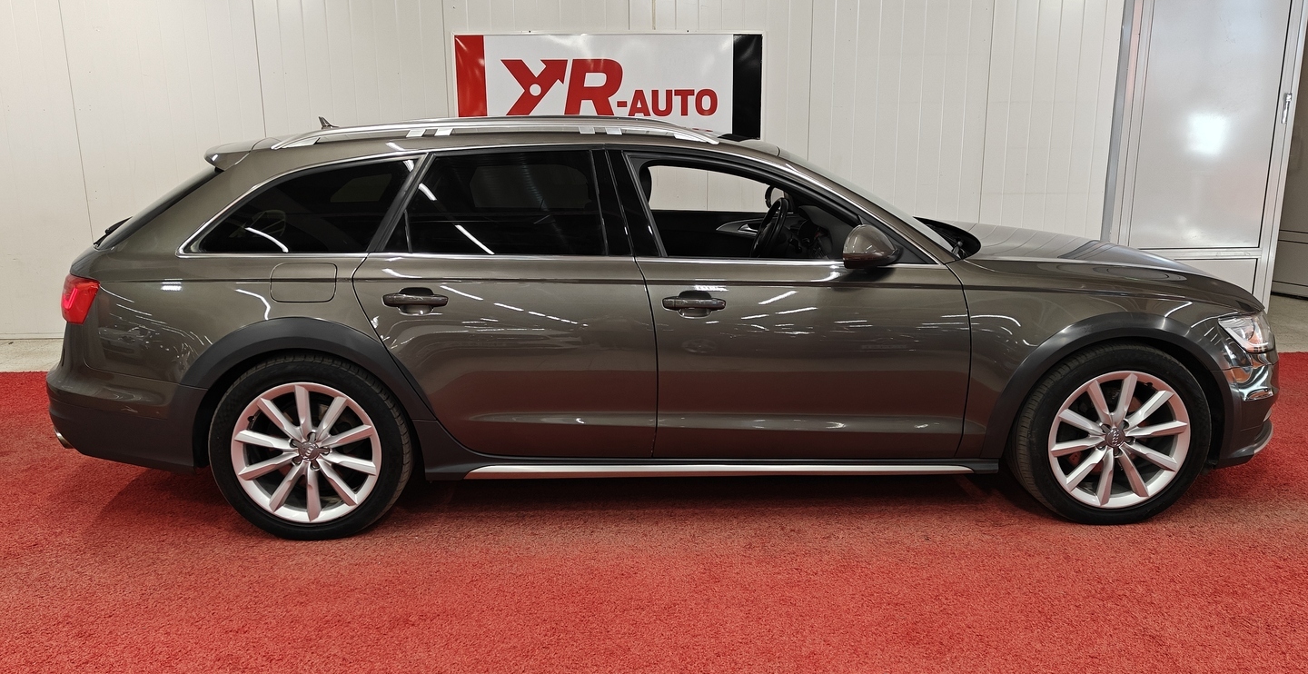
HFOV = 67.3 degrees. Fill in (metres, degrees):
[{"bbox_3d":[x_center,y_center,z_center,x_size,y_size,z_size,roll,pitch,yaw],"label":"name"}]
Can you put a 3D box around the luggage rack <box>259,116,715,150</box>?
[{"bbox_3d":[-0.595,-0.878,4.130,1.660,0.110,1.090,-1,13,-1],"label":"luggage rack"}]

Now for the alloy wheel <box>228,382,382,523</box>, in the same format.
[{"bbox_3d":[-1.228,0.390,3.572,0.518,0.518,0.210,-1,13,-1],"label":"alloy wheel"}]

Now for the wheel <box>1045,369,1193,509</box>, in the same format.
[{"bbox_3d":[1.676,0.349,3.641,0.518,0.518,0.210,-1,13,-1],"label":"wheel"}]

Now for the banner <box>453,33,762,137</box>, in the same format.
[{"bbox_3d":[-0.282,-1.634,6.444,2.030,0.700,0.040,-1,13,-2],"label":"banner"}]

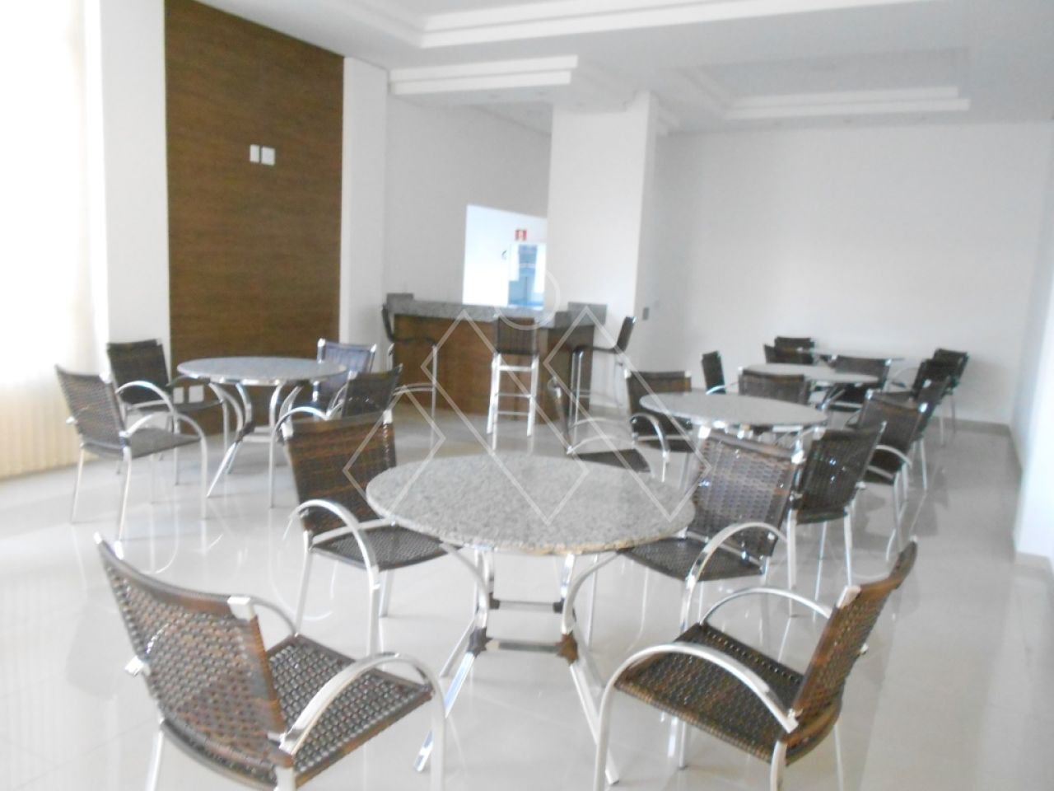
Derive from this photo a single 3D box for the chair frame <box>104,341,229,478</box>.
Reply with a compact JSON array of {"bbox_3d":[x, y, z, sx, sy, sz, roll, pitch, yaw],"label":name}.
[{"bbox_3d":[-2.366,0.080,5.240,0.570,0.860,0.530,6,9,17],"label":"chair frame"}]

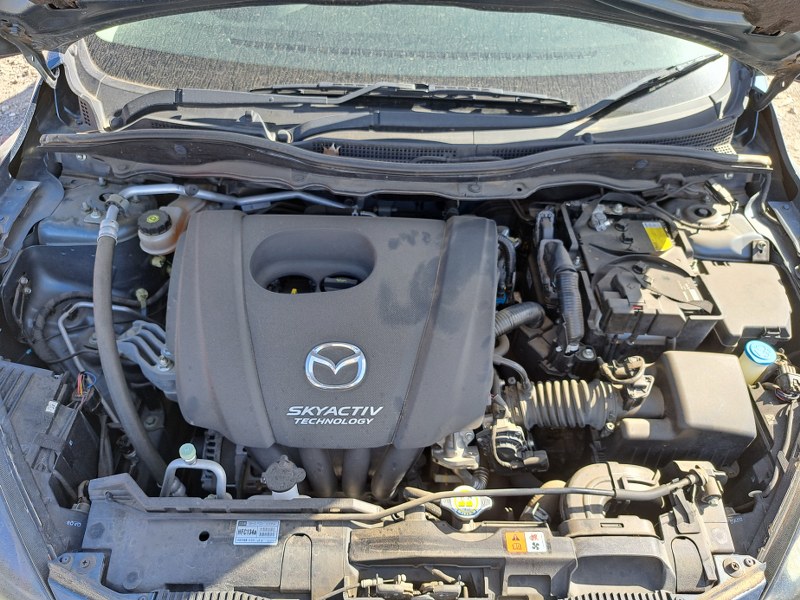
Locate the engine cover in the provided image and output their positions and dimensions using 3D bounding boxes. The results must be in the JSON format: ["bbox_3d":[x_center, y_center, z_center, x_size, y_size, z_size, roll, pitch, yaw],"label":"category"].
[{"bbox_3d":[-0.108,0.041,0.900,0.505,0.115,0.400,1,64,-1],"label":"engine cover"}]

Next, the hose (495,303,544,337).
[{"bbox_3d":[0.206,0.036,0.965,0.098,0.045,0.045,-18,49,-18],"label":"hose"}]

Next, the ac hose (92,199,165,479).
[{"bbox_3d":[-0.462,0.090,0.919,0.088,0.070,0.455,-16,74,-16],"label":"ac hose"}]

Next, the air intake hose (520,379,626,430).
[{"bbox_3d":[0.275,0.169,0.895,0.170,0.078,0.078,1,46,-1],"label":"air intake hose"}]

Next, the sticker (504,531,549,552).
[{"bbox_3d":[0.164,0.314,0.720,0.053,0.002,0.028,1,61,-1],"label":"sticker"}]

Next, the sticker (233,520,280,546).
[{"bbox_3d":[-0.189,0.307,0.730,0.058,0.002,0.033,1,61,-1],"label":"sticker"}]

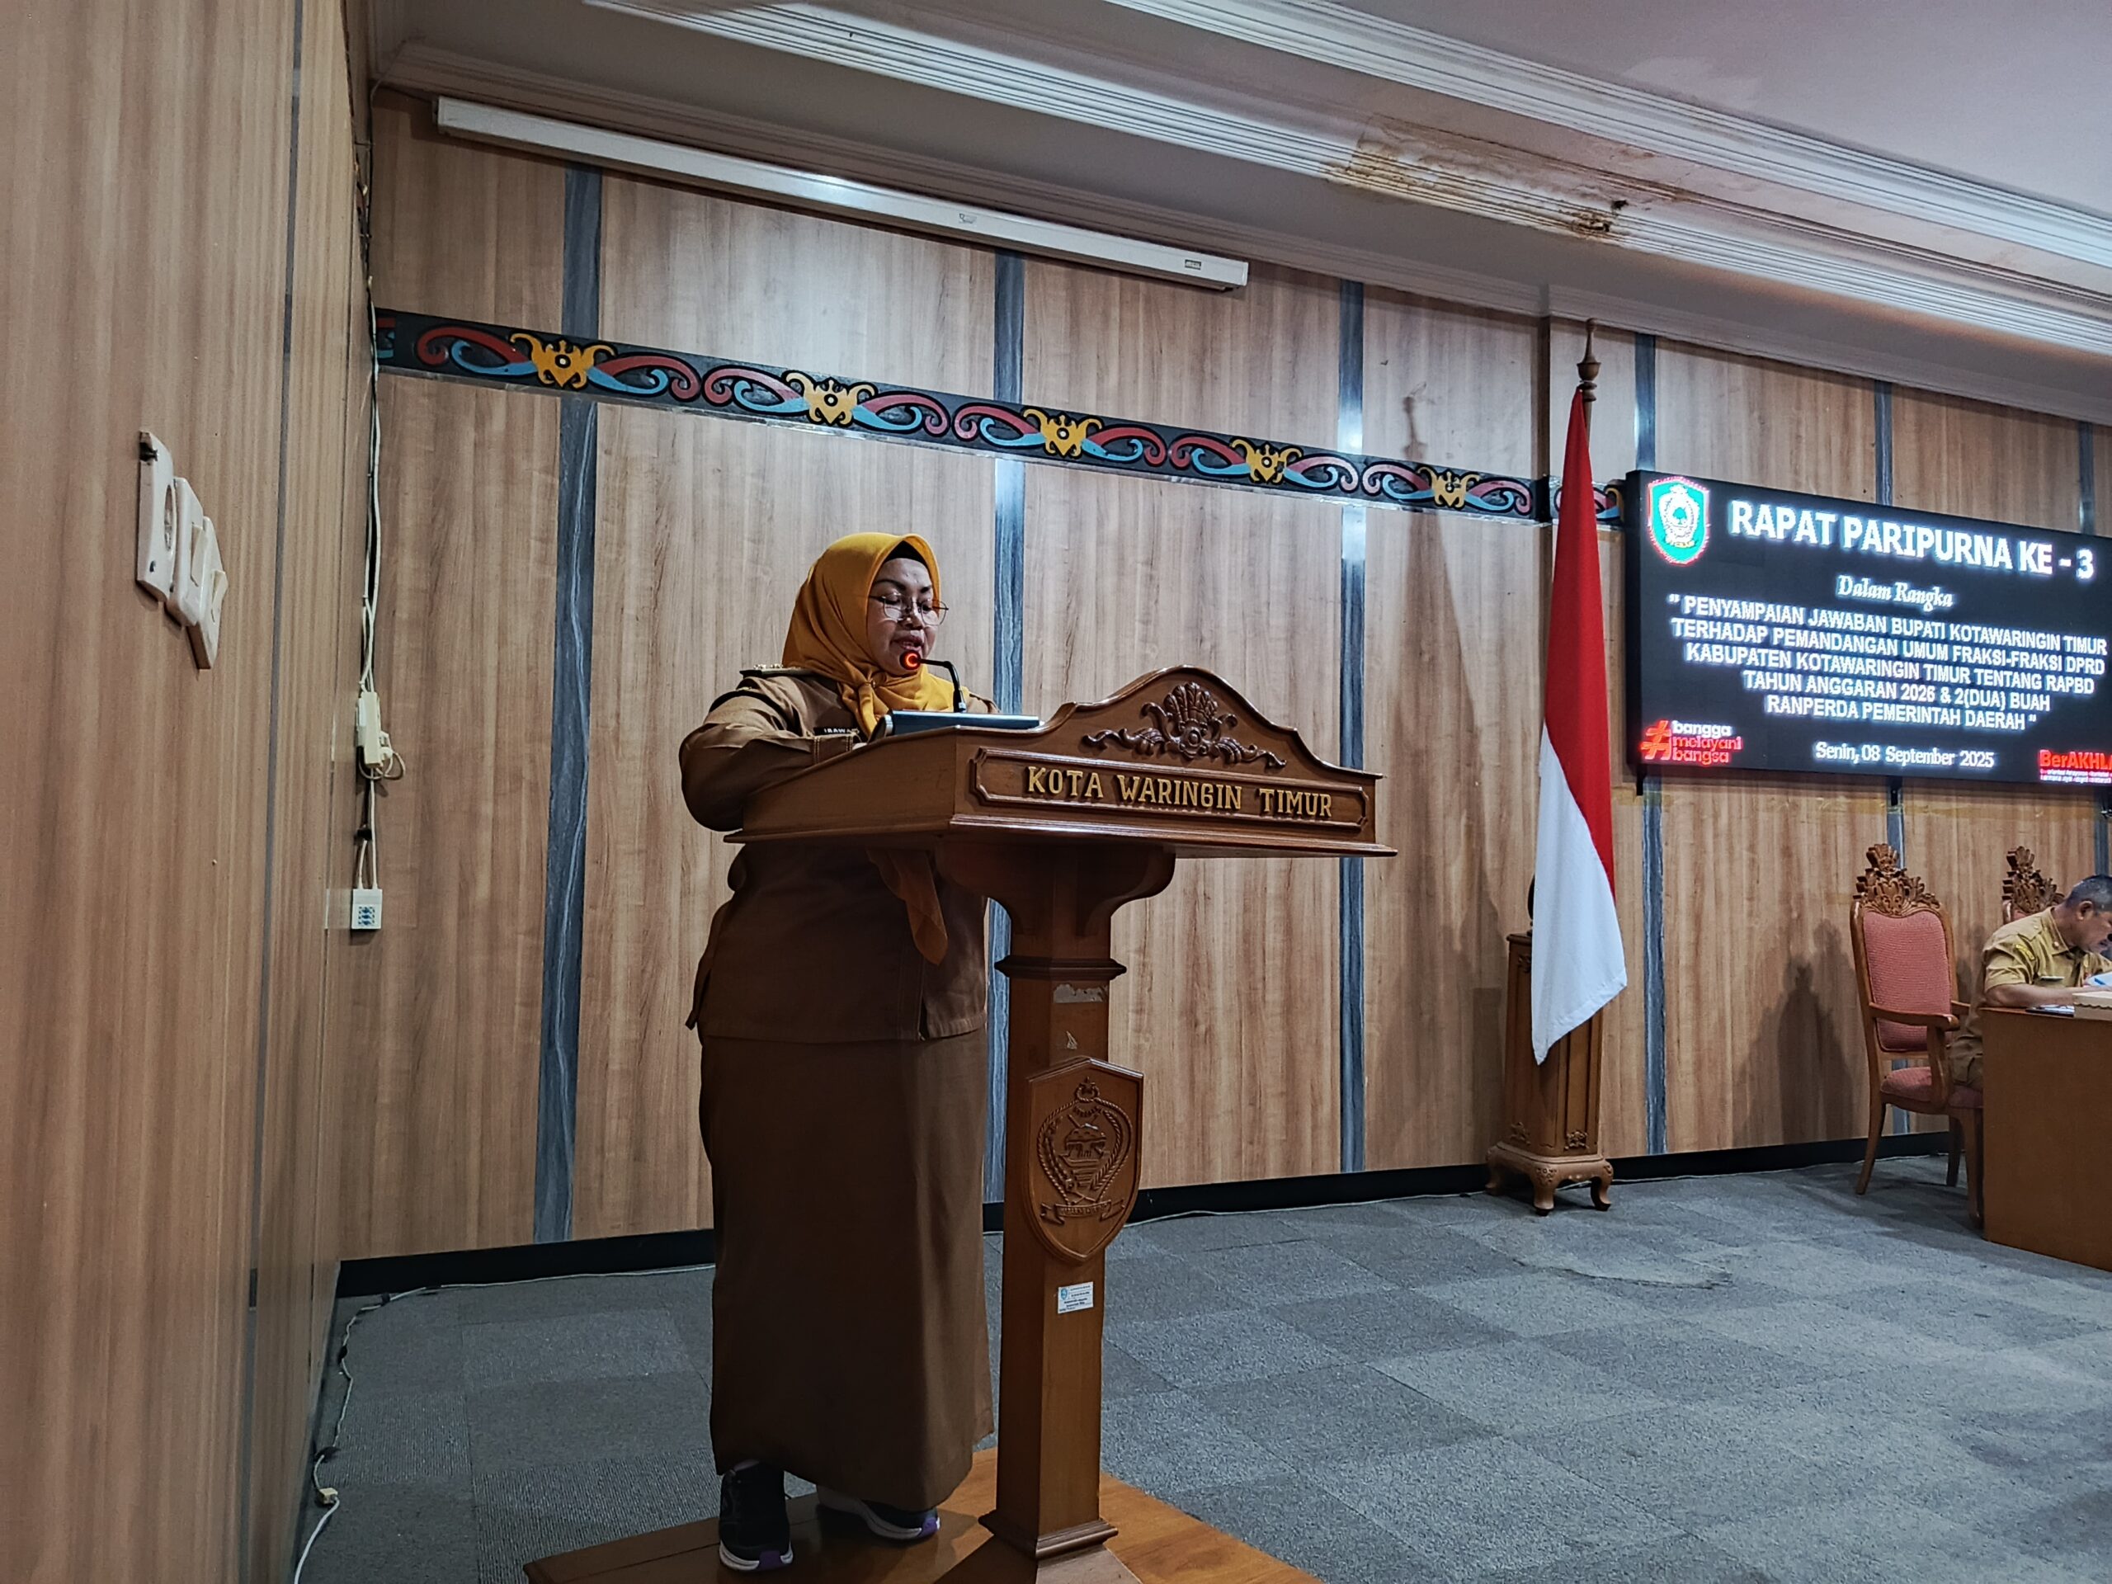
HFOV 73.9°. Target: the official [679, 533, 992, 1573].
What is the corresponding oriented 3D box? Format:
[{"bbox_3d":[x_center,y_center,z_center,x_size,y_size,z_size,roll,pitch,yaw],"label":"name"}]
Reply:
[{"bbox_3d":[-0.330,0.380,2.220,0.550,1.570,0.450,4,-6,-45],"label":"official"}]

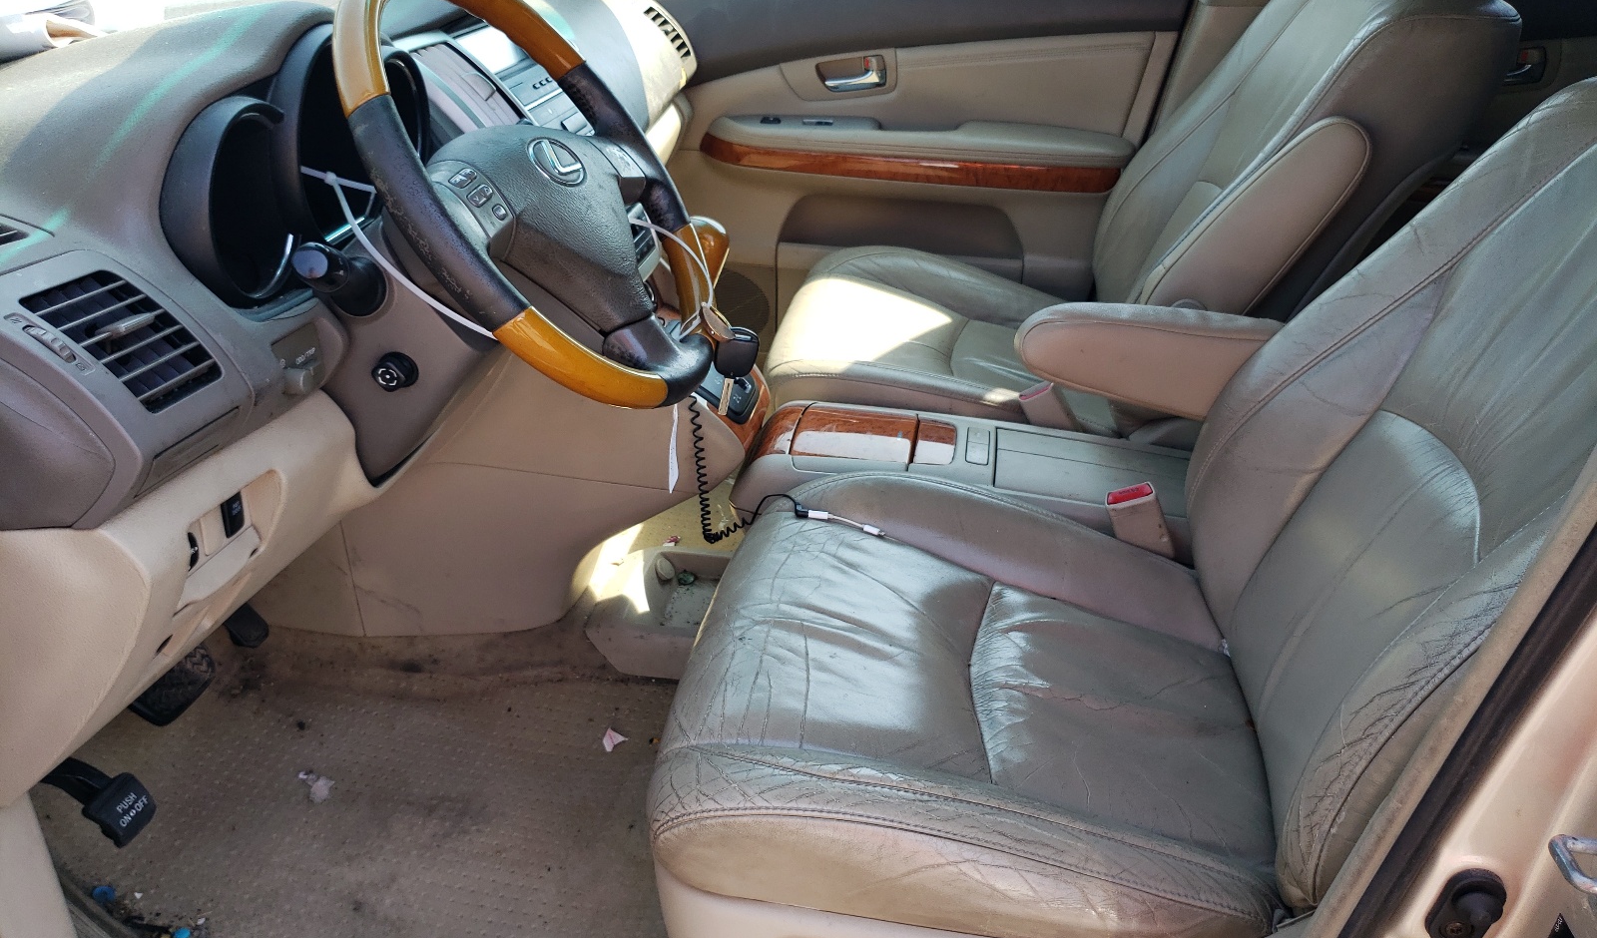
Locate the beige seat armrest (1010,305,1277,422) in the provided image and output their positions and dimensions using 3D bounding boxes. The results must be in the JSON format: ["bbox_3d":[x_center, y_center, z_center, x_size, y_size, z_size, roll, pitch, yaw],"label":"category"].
[{"bbox_3d":[0.365,-0.102,1.187,0.310,0.100,0.075,8,29,8],"label":"beige seat armrest"}]

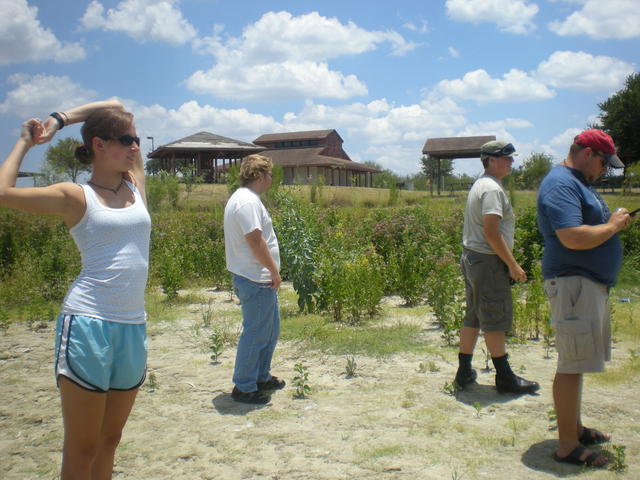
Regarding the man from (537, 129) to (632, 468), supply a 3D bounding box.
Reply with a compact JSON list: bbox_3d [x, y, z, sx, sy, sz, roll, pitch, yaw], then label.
[{"bbox_3d":[1.462,0.295,3.898,0.550,1.790,0.580,1,4,10],"label":"man"}]

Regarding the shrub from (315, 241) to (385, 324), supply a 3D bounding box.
[{"bbox_3d":[0.330,0.435,7.865,0.820,0.920,0.750,0,4,0],"label":"shrub"}]

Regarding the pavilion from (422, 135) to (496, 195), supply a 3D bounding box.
[{"bbox_3d":[9.461,-4.812,46.000,5.200,3.800,5.800,1,4,16],"label":"pavilion"}]

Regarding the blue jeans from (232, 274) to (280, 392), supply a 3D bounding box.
[{"bbox_3d":[-0.442,0.622,4.965,0.350,0.920,0.390,0,4,6],"label":"blue jeans"}]

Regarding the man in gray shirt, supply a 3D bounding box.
[{"bbox_3d":[1.270,0.199,5.057,0.580,1.810,0.520,0,4,0],"label":"man in gray shirt"}]

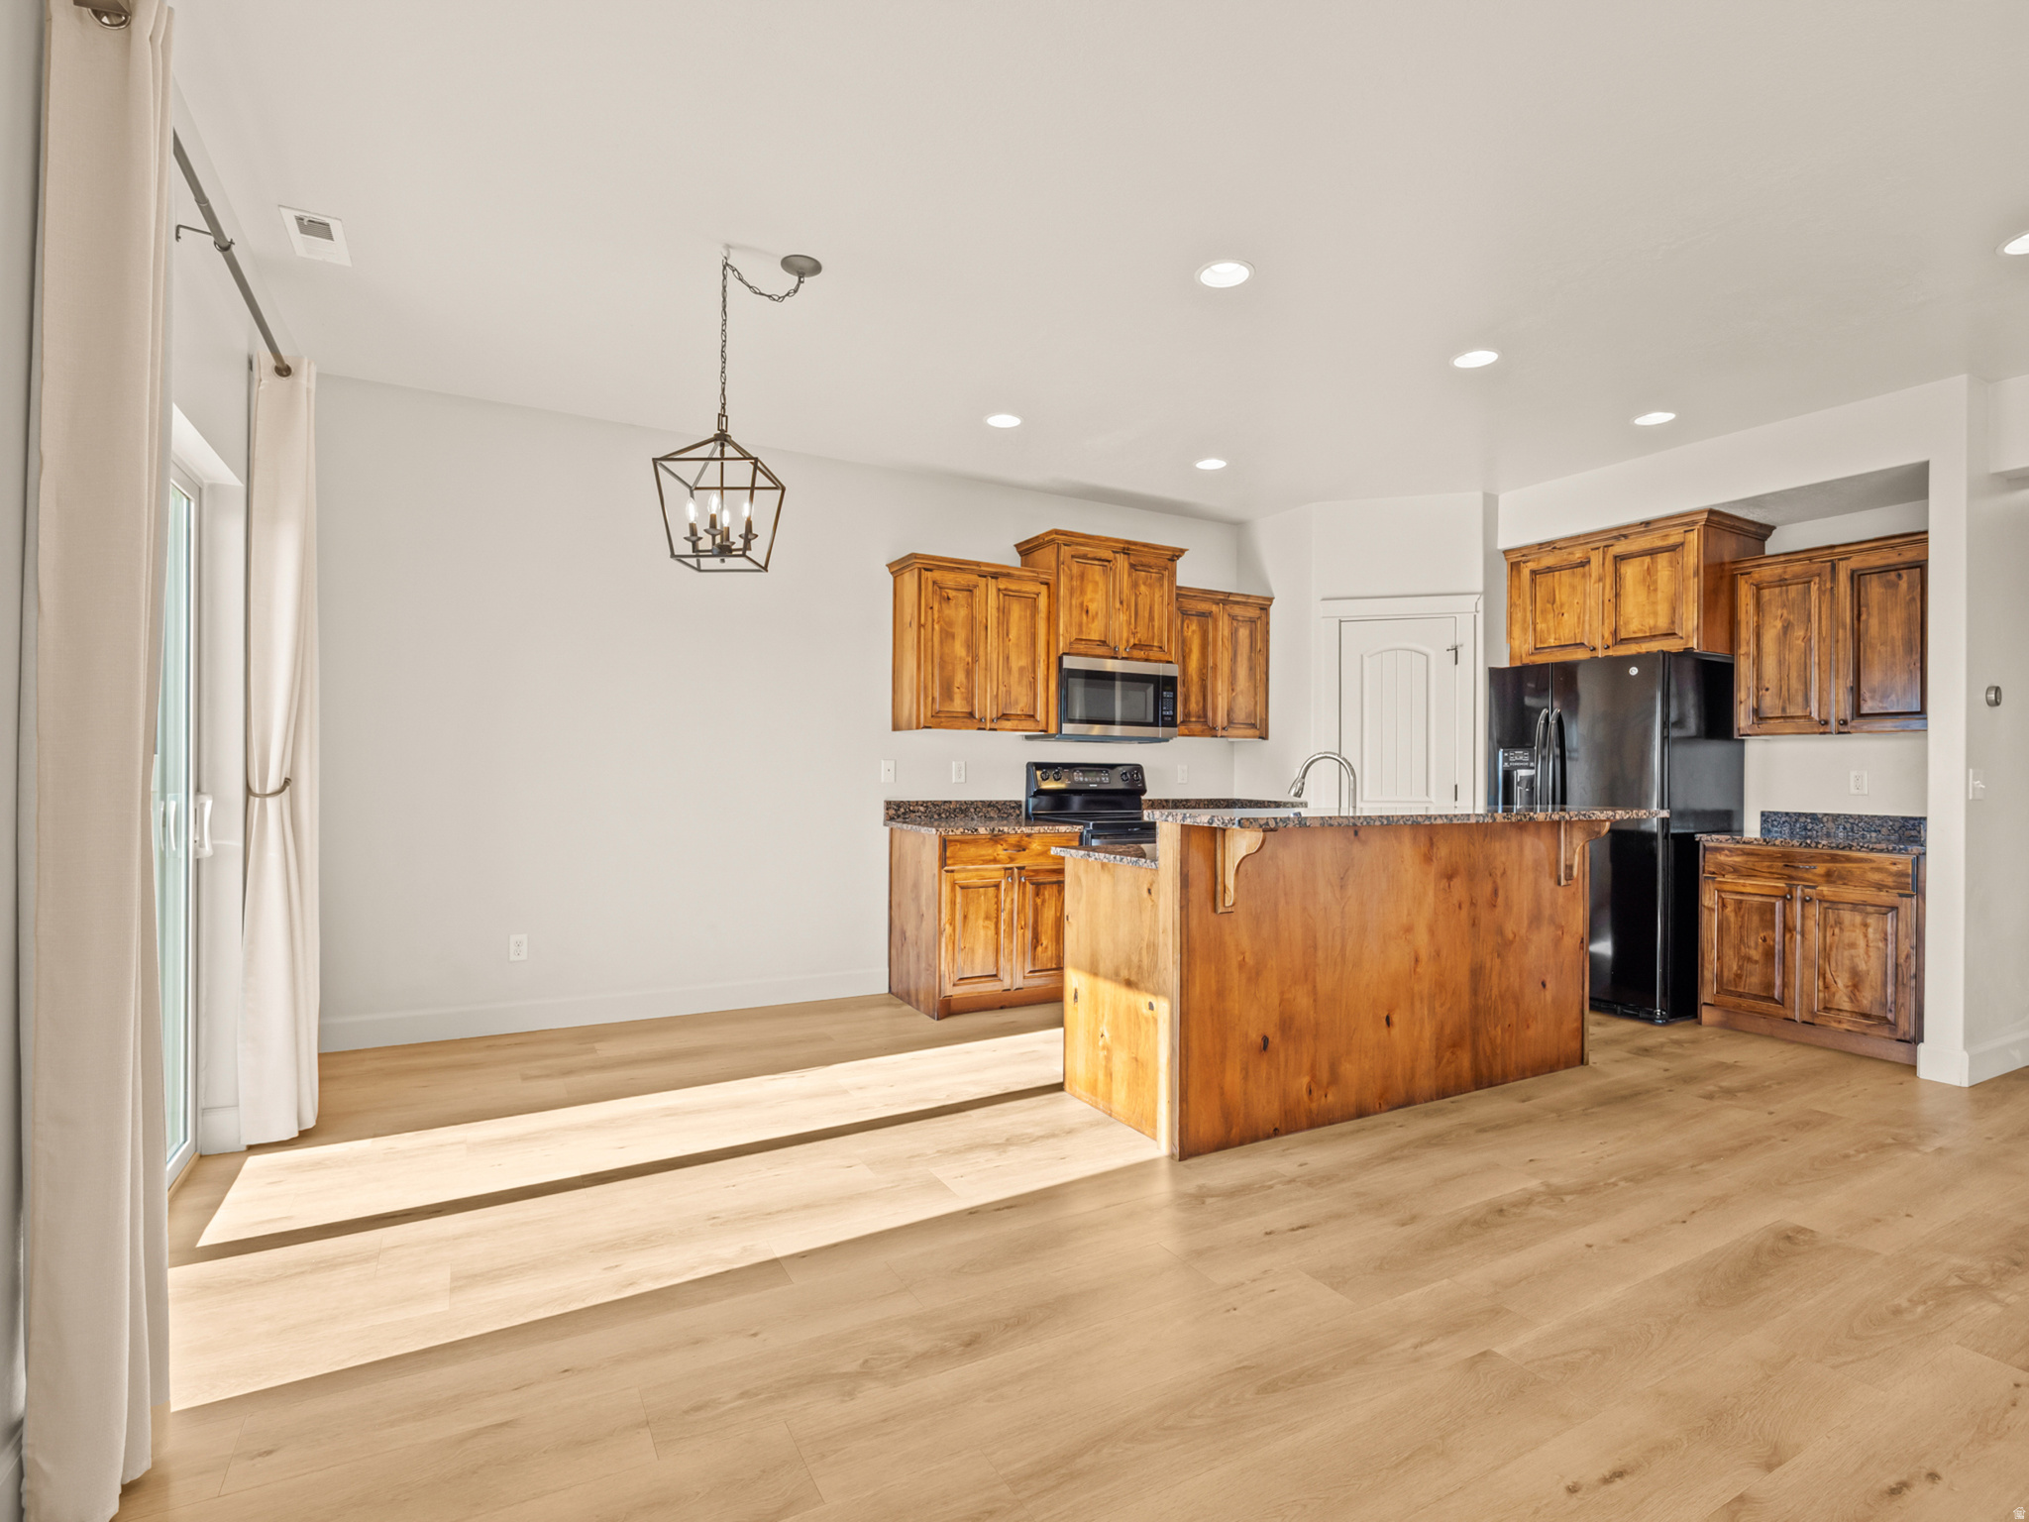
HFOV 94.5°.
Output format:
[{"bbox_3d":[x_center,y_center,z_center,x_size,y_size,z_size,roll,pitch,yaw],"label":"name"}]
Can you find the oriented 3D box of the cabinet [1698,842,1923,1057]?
[{"bbox_3d":[3.682,0.805,4.205,0.623,0.858,0.787,1,-1,-29],"label":"cabinet"}]

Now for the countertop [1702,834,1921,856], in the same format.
[{"bbox_3d":[3.675,0.363,4.196,0.652,0.035,0.823,1,-1,-29],"label":"countertop"}]

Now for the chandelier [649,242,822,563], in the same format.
[{"bbox_3d":[-0.834,-1.093,2.899,0.435,0.987,0.352,0,0,0],"label":"chandelier"}]

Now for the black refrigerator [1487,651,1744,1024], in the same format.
[{"bbox_3d":[3.142,0.364,4.955,0.805,1.745,0.905,1,-1,-29],"label":"black refrigerator"}]

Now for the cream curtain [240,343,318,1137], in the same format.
[{"bbox_3d":[-2.343,-0.027,3.015,0.165,2.403,0.305,1,-1,-29],"label":"cream curtain"}]

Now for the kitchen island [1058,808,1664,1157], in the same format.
[{"bbox_3d":[1.299,0.691,3.489,2.166,1.043,1.018,1,-1,-29],"label":"kitchen island"}]

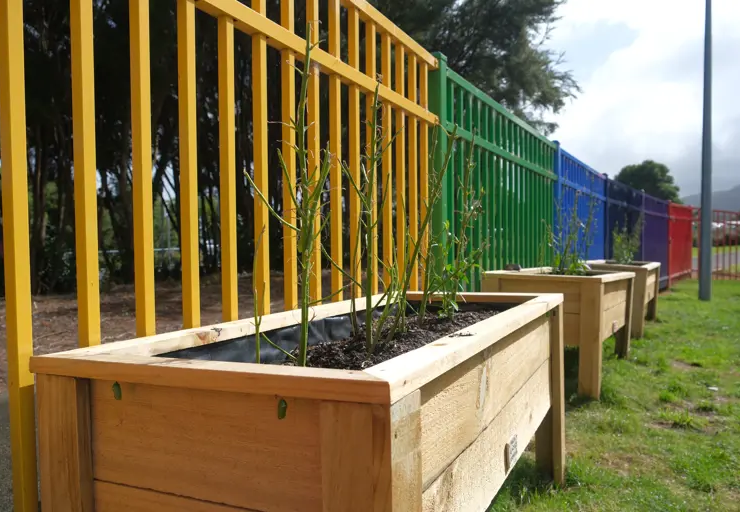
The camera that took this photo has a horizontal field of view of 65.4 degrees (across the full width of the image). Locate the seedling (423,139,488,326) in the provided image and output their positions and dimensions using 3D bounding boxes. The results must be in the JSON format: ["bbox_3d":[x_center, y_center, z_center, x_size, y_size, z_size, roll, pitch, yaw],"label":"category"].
[{"bbox_3d":[0.308,-0.102,2.052,0.228,0.663,0.220,0,2,0],"label":"seedling"}]

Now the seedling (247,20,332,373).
[{"bbox_3d":[-0.175,-0.129,1.238,0.189,0.737,0.200,0,2,0],"label":"seedling"}]

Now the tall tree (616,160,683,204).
[{"bbox_3d":[21.680,-3.981,45.000,5.900,6.959,5.700,0,2,26],"label":"tall tree"}]

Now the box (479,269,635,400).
[{"bbox_3d":[1.428,0.482,4.184,0.723,0.710,1.590,1,0,31],"label":"box"}]

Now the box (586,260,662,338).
[{"bbox_3d":[2.944,0.459,6.796,0.723,0.724,1.590,3,3,31],"label":"box"}]

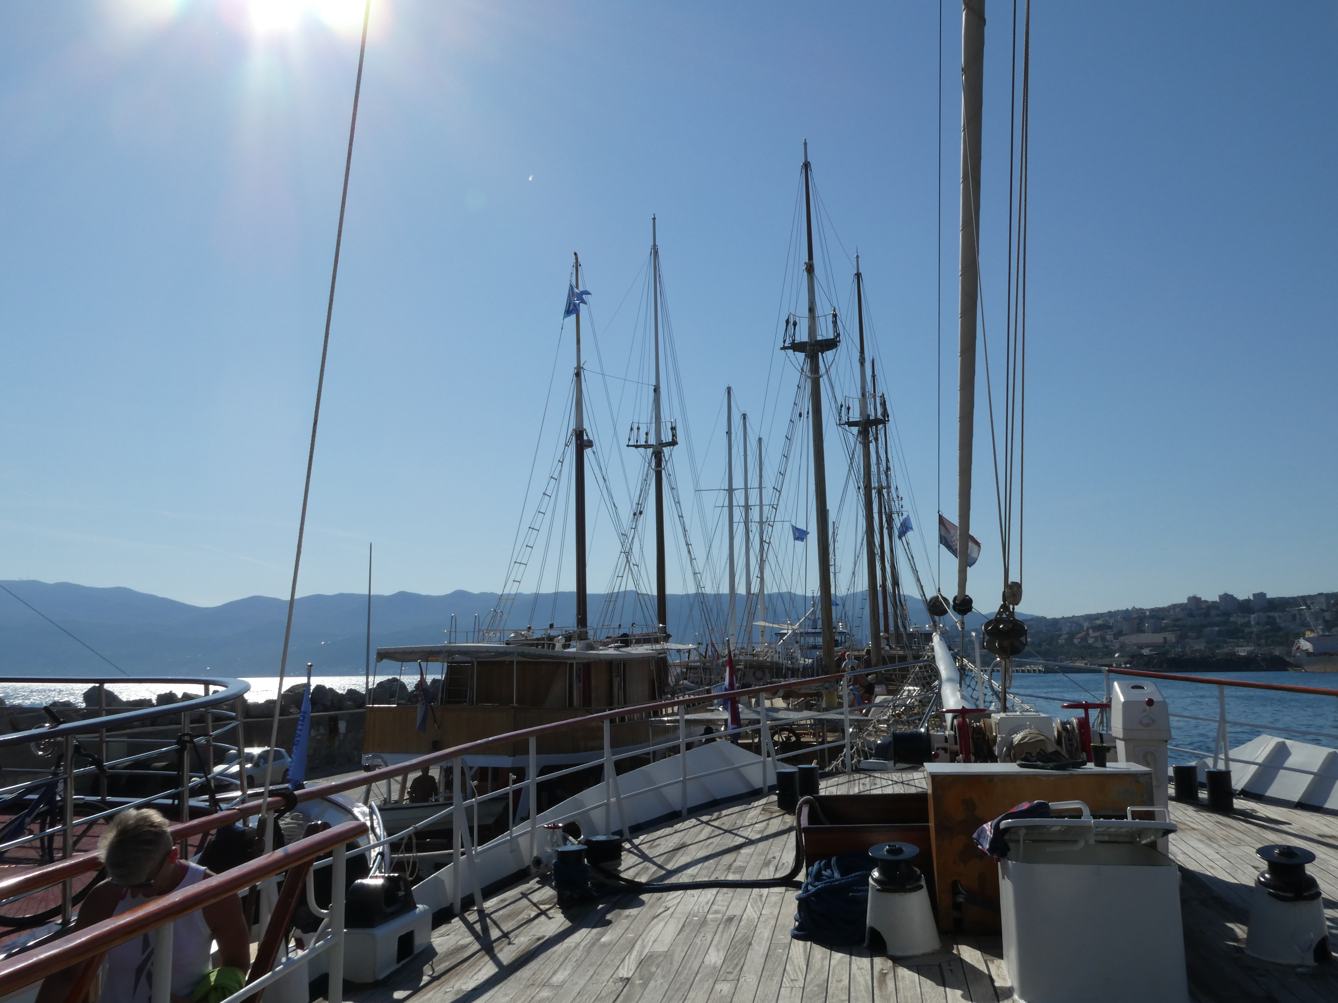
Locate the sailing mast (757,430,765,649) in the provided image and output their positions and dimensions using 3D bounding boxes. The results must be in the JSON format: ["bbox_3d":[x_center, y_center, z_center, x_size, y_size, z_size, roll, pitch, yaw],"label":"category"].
[{"bbox_3d":[6.537,3.059,76.454,0.380,15.691,0.360,-2,-9,15],"label":"sailing mast"}]

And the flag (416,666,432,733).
[{"bbox_3d":[-5.026,4.053,22.146,0.321,1.369,0.300,-1,-9,0],"label":"flag"}]

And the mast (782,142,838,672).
[{"bbox_3d":[4.783,-2.812,34.862,1.750,18.862,1.000,-4,-9,18],"label":"mast"}]

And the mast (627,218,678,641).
[{"bbox_3d":[-0.394,-2.373,40.369,1.750,17.439,0.800,-4,-9,18],"label":"mast"}]

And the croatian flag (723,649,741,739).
[{"bbox_3d":[1.295,3.937,22.155,0.385,1.862,0.350,-1,-9,0],"label":"croatian flag"}]

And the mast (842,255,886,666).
[{"bbox_3d":[8.037,-1.607,43.779,1.800,17.727,1.000,-4,-9,18],"label":"mast"}]

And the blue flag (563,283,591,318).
[{"bbox_3d":[-2.791,-6.071,32.656,0.820,1.072,0.400,1,-9,-10],"label":"blue flag"}]

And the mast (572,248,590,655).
[{"bbox_3d":[-2.703,-1.349,32.616,0.450,12.962,0.450,-5,-9,18],"label":"mast"}]

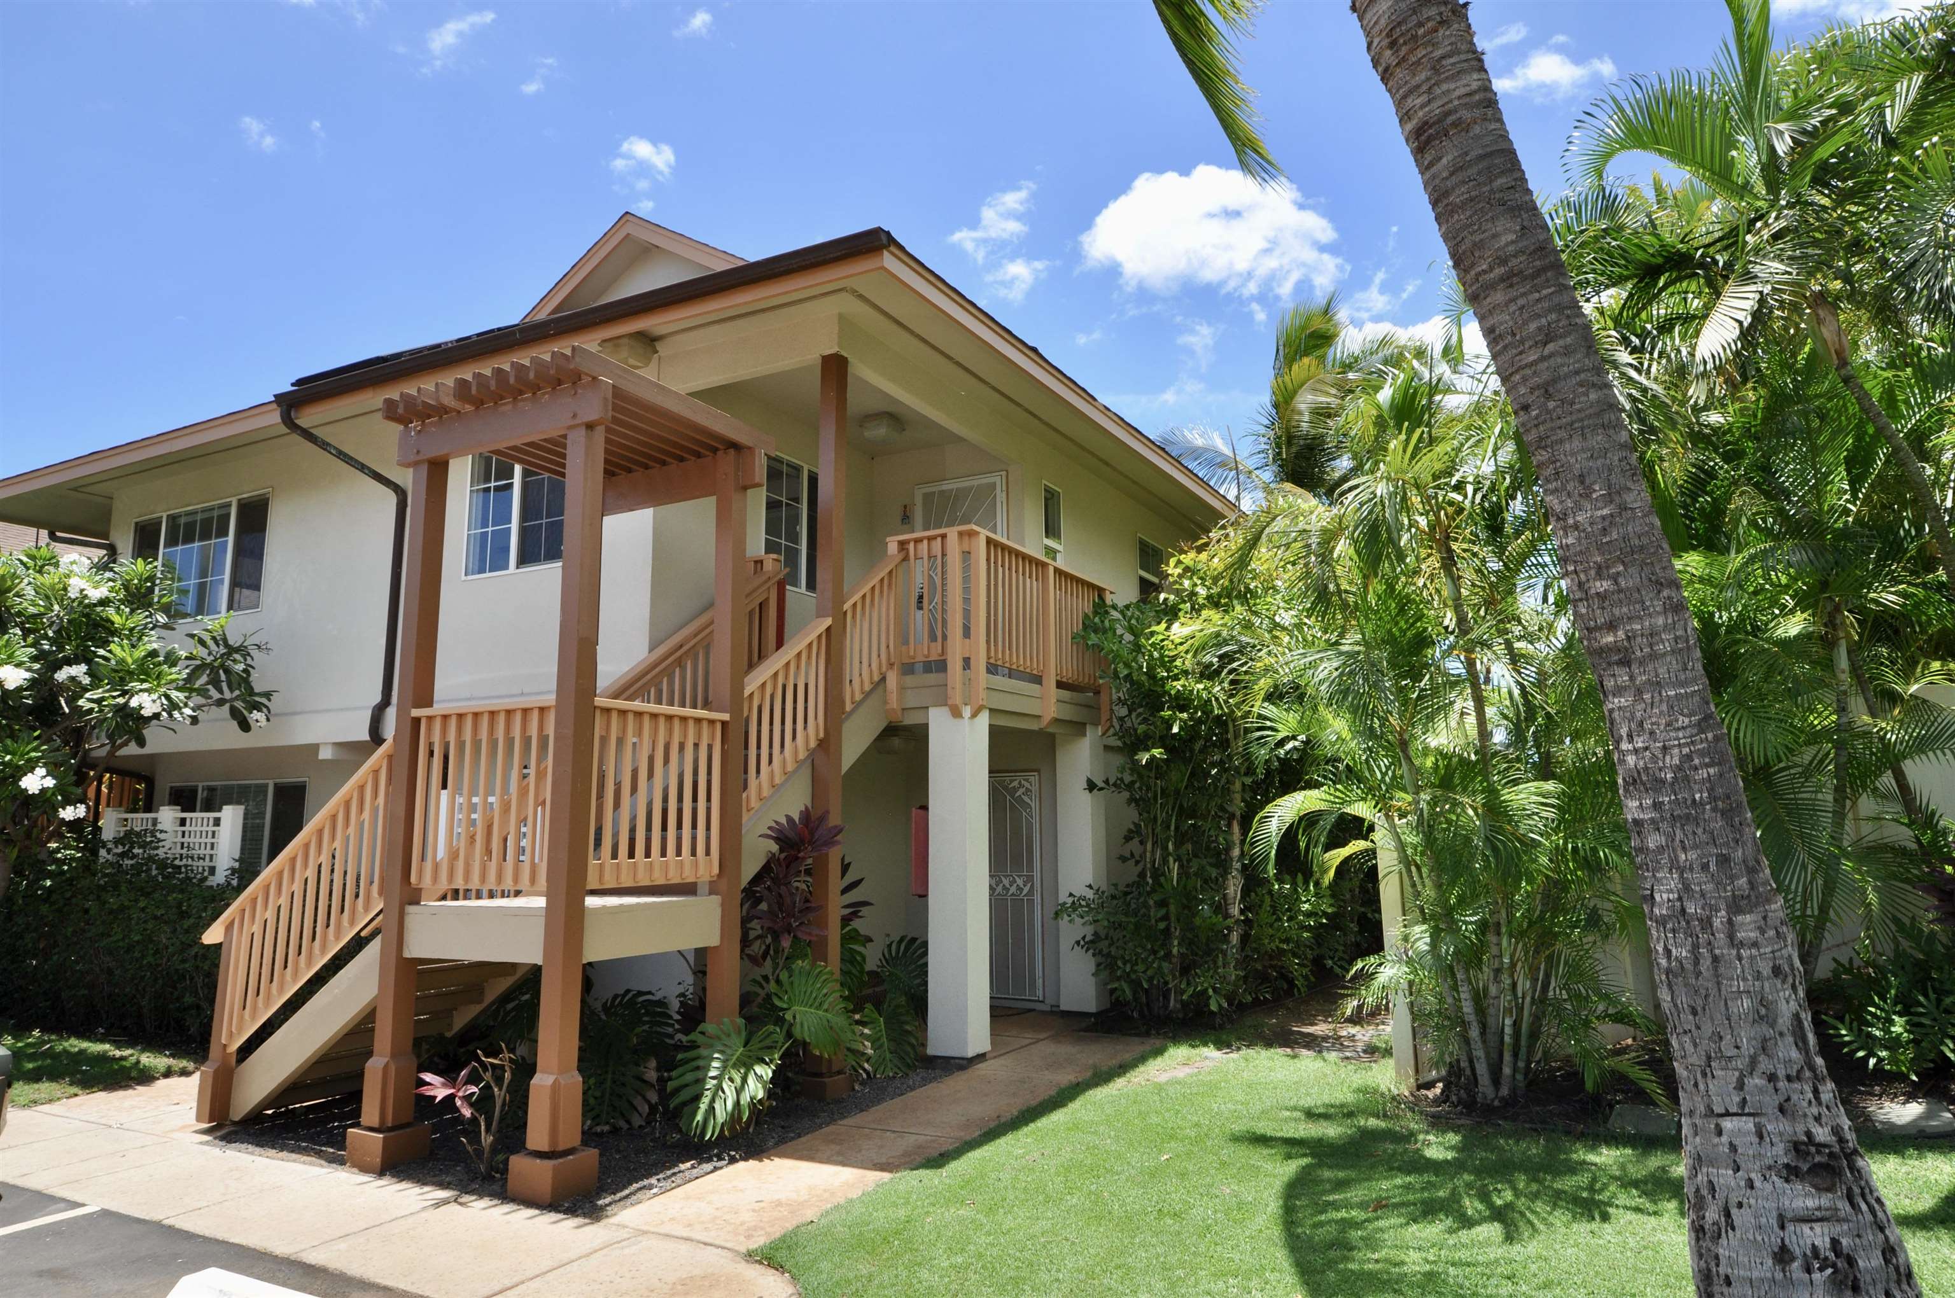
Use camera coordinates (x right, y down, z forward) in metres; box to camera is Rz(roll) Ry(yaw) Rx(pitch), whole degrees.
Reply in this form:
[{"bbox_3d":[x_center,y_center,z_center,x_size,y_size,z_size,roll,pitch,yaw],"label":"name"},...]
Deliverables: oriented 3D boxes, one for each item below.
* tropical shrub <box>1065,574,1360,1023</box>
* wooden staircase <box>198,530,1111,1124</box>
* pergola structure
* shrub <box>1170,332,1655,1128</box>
[{"bbox_3d":[2.076,1.211,10.002,2.397,3.876,2.040,-2,-8,11],"label":"tropical shrub"},{"bbox_3d":[-1.770,0.854,8.742,3.468,3.590,6.038,-5,-9,27],"label":"wooden staircase"},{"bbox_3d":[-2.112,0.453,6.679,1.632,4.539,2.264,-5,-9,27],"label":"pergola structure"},{"bbox_3d":[2.806,0.480,7.176,2.754,4.539,2.550,-4,-8,21],"label":"shrub"}]

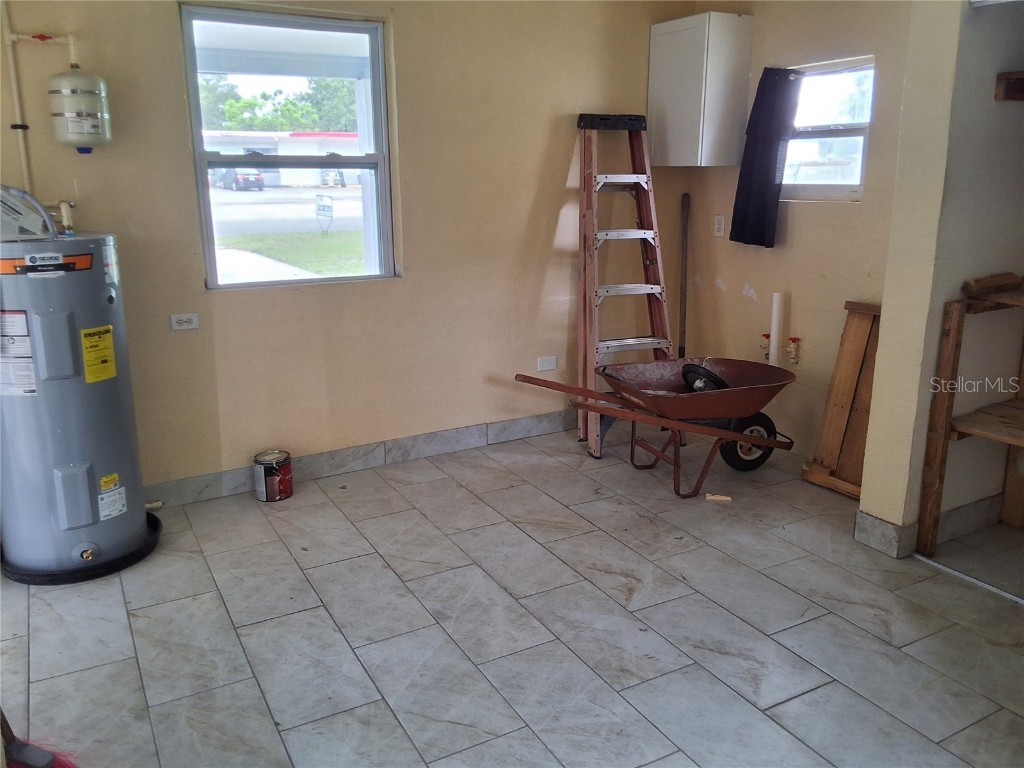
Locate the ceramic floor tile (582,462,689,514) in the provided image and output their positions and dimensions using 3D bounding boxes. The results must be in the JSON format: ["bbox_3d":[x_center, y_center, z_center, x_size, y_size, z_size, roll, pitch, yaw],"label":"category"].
[{"bbox_3d":[0.628,0.503,4.030,0.301,0.010,0.607,-8,17,-28],"label":"ceramic floor tile"}]

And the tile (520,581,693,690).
[{"bbox_3d":[0.298,0.831,2.785,0.303,0.010,0.605,-8,17,-28],"label":"tile"}]

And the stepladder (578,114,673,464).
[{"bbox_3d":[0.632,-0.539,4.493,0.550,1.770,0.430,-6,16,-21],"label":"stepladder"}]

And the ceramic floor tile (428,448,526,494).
[{"bbox_3d":[-0.188,0.445,4.260,0.301,0.010,0.595,-8,17,-28],"label":"ceramic floor tile"}]

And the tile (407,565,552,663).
[{"bbox_3d":[-0.128,0.803,2.938,0.305,0.010,0.611,-8,17,-28],"label":"tile"}]

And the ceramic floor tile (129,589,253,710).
[{"bbox_3d":[-1.062,0.851,2.717,0.303,0.010,0.605,-8,17,-28],"label":"ceramic floor tile"}]

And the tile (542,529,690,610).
[{"bbox_3d":[0.405,0.722,3.235,0.305,0.010,0.611,-8,17,-28],"label":"tile"}]

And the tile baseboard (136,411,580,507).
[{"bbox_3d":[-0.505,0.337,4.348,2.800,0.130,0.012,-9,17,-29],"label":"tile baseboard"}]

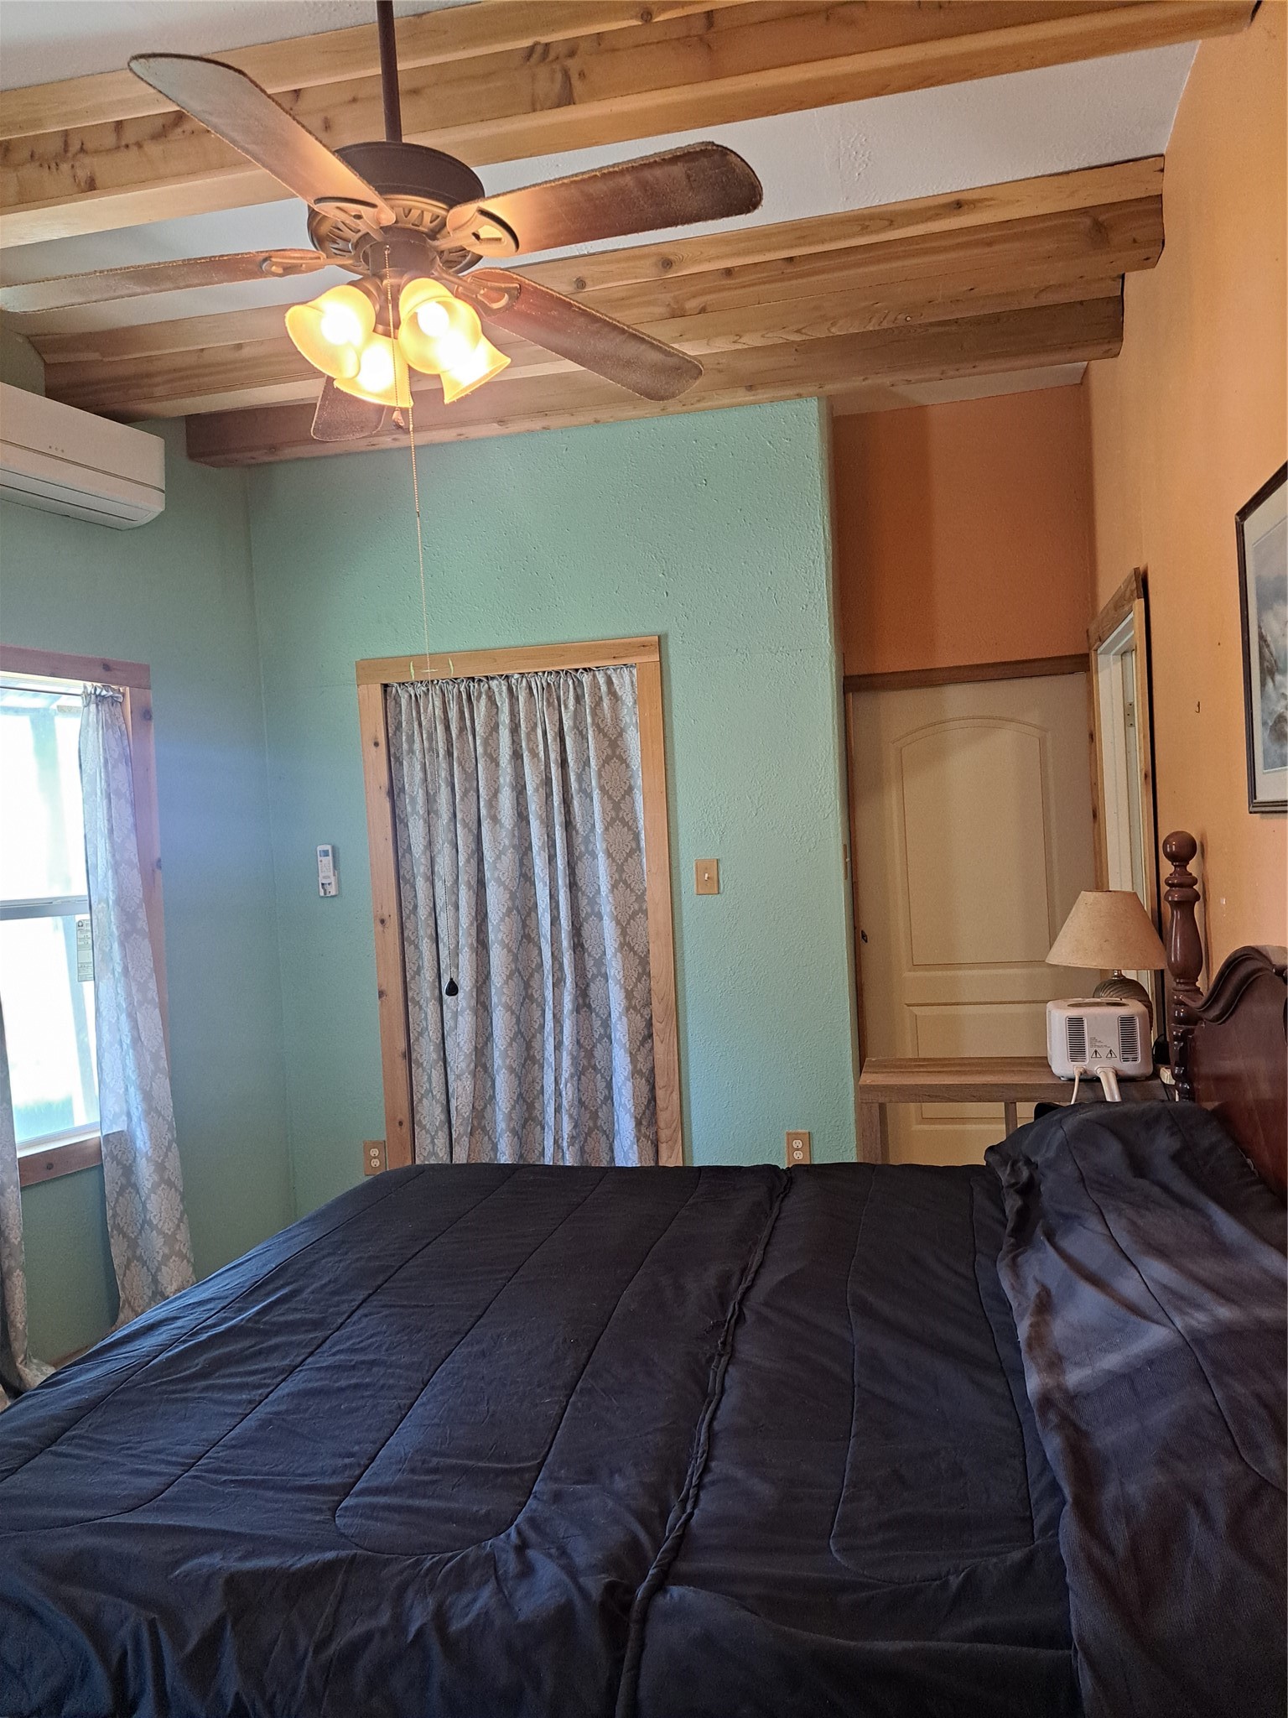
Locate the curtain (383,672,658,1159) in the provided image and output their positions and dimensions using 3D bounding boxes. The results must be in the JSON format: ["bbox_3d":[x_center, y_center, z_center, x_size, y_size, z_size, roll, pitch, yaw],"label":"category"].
[{"bbox_3d":[-0.432,0.351,4.226,0.920,2.000,0.090,-3,1,12],"label":"curtain"}]

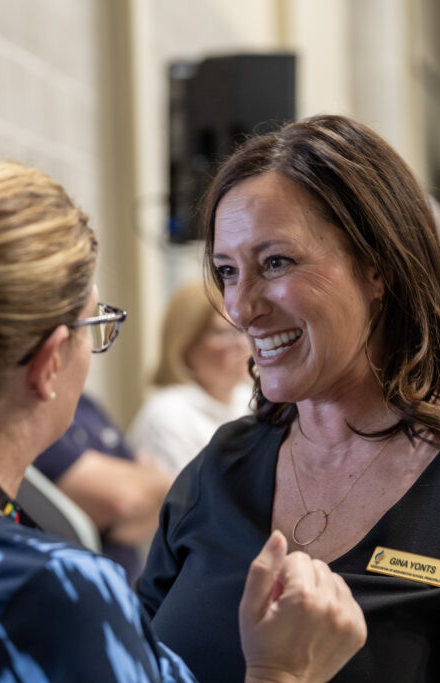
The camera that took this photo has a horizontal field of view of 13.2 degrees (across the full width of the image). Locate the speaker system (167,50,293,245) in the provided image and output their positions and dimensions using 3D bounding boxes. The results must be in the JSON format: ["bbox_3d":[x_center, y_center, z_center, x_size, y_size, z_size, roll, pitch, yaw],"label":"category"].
[{"bbox_3d":[0.037,-0.650,6.450,0.365,0.620,0.370,0,1,-13],"label":"speaker system"}]

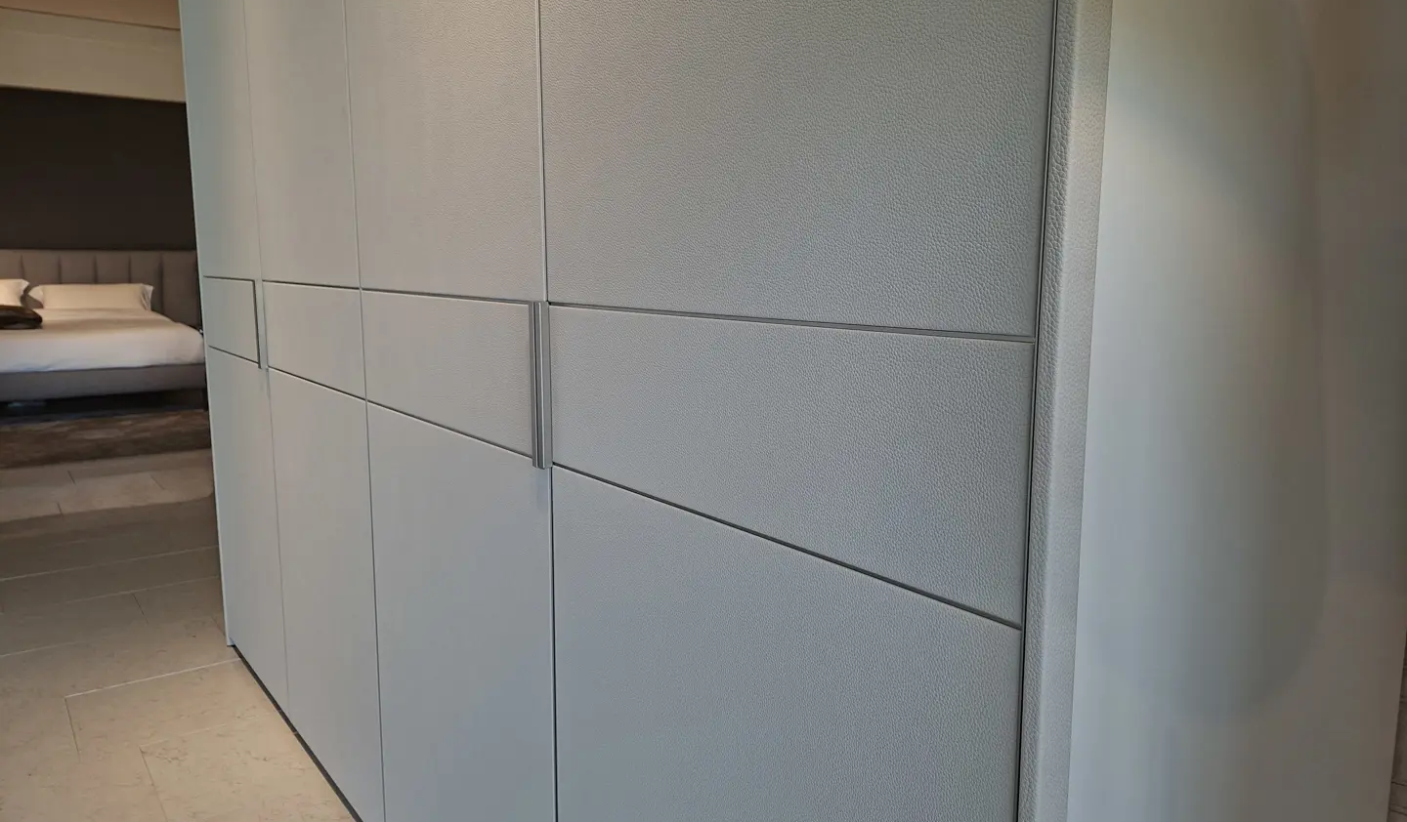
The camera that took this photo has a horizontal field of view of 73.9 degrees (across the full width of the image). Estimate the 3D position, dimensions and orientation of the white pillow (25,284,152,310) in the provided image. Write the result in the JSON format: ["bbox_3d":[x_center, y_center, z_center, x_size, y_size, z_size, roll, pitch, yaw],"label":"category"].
[{"bbox_3d":[-5.013,-0.931,7.648,0.840,0.220,0.420,-6,11,-38],"label":"white pillow"}]

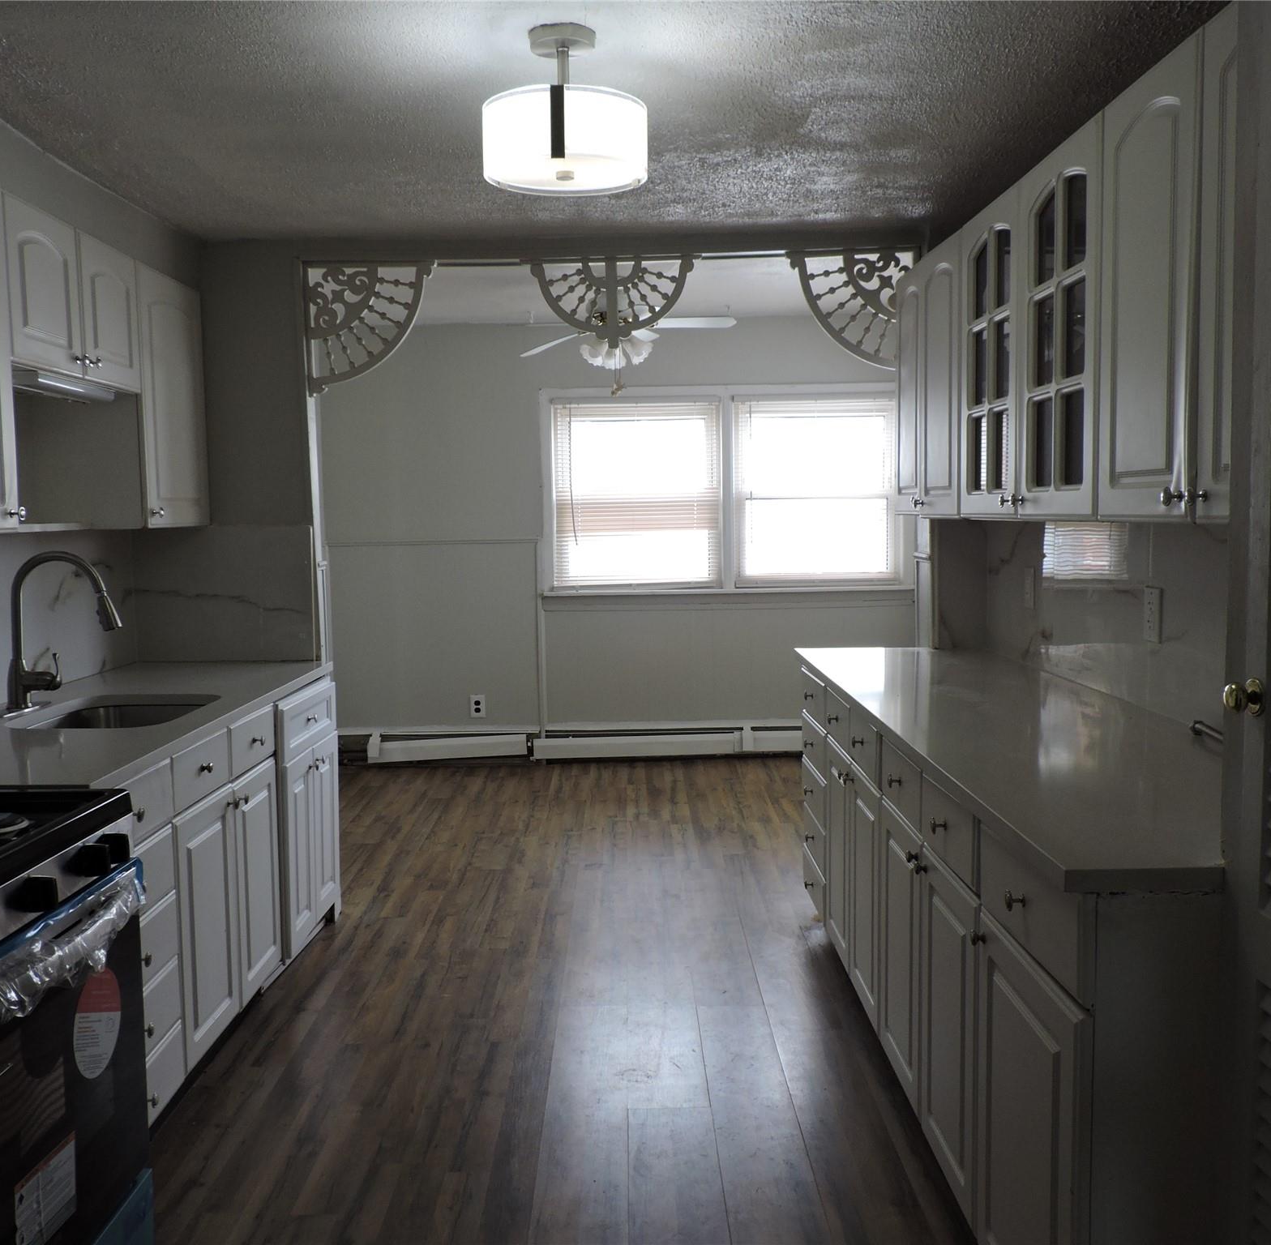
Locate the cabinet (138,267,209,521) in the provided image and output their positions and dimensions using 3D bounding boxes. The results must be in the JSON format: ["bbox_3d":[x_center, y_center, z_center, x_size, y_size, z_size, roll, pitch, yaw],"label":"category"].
[{"bbox_3d":[-1.568,-0.674,3.550,0.295,0.754,0.490,-1,5,0],"label":"cabinet"}]

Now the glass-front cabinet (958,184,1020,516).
[{"bbox_3d":[1.051,-0.654,2.893,0.340,0.772,0.472,-1,5,0],"label":"glass-front cabinet"}]

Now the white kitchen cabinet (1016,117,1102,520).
[{"bbox_3d":[1.024,-0.593,2.373,0.335,0.755,0.452,-1,5,0],"label":"white kitchen cabinet"}]

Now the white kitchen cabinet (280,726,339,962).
[{"bbox_3d":[-1.284,0.660,3.569,0.580,0.546,0.640,-1,5,0],"label":"white kitchen cabinet"}]

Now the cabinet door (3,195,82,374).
[{"bbox_3d":[-1.406,-0.784,2.724,0.020,0.364,0.345,-1,5,0],"label":"cabinet door"}]

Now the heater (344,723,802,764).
[{"bbox_3d":[-0.266,0.669,6.401,2.770,0.225,0.075,-1,5,0],"label":"heater"}]

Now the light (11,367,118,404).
[{"bbox_3d":[-1.485,-0.601,2.924,0.090,0.040,0.580,-1,5,0],"label":"light"}]

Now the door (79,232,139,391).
[{"bbox_3d":[-1.436,-0.830,3.119,0.030,0.375,0.342,-1,5,0],"label":"door"}]

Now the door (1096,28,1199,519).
[{"bbox_3d":[0.891,-0.561,1.994,0.020,0.760,0.356,-1,5,0],"label":"door"}]

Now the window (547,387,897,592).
[{"bbox_3d":[0.512,-0.729,6.324,2.000,1.113,0.100,-1,5,0],"label":"window"}]

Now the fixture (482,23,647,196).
[{"bbox_3d":[-0.140,-1.016,2.263,0.322,0.258,0.322,-1,5,0],"label":"fixture"}]

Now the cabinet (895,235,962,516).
[{"bbox_3d":[1.016,-0.694,3.405,0.335,0.755,0.705,-1,5,0],"label":"cabinet"}]

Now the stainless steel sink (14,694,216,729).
[{"bbox_3d":[-1.314,0.330,2.969,0.420,0.200,0.530,-1,5,0],"label":"stainless steel sink"}]

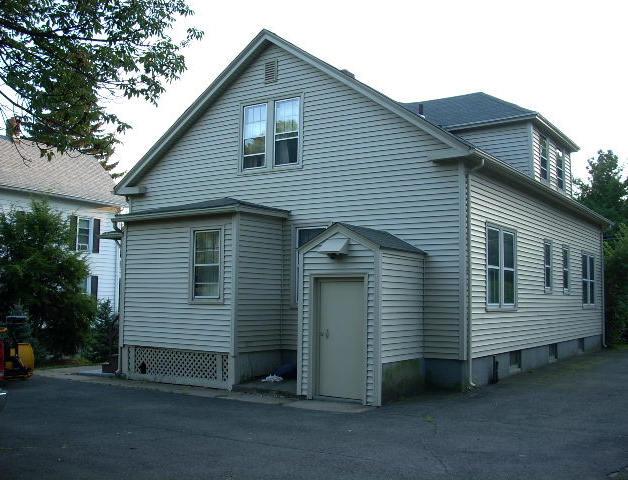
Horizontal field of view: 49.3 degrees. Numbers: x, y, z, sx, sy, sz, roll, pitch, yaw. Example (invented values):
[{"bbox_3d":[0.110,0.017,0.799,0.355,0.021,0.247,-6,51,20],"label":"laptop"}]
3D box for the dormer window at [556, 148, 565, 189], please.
[{"bbox_3d":[6.514,-1.868,18.089,0.093,1.084,0.796,-2,-6,33],"label":"dormer window"}]

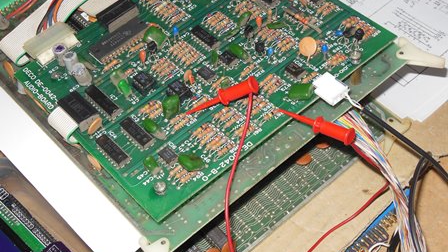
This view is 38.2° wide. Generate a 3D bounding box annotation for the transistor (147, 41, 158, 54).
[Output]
[{"bbox_3d":[-0.040,-0.044,0.360,0.005,0.005,0.004,-37,55,-19],"label":"transistor"}]

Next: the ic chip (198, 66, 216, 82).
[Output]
[{"bbox_3d":[-0.009,-0.028,0.359,0.007,0.004,0.009,-36,58,-22],"label":"ic chip"}]

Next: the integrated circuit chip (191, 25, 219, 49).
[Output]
[{"bbox_3d":[-0.011,-0.049,0.367,0.007,0.004,0.019,-37,55,-19],"label":"integrated circuit chip"}]

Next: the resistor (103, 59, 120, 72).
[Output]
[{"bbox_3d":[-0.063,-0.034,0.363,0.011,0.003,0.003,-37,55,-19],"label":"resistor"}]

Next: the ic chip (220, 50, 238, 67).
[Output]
[{"bbox_3d":[0.002,-0.036,0.353,0.008,0.004,0.009,-37,55,-19],"label":"ic chip"}]

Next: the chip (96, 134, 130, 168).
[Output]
[{"bbox_3d":[-0.056,0.013,0.324,0.007,0.004,0.020,-37,55,-19],"label":"chip"}]

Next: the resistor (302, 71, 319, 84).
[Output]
[{"bbox_3d":[0.047,-0.026,0.353,0.009,0.003,0.003,-36,58,-22],"label":"resistor"}]

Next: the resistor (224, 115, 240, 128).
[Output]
[{"bbox_3d":[0.004,-0.002,0.337,0.009,0.003,0.003,-36,58,-22],"label":"resistor"}]

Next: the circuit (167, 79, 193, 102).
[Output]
[{"bbox_3d":[-0.024,-0.019,0.342,0.009,0.007,0.010,-37,55,-19],"label":"circuit"}]

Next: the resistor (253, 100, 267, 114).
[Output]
[{"bbox_3d":[0.018,-0.010,0.331,0.008,0.003,0.003,-37,55,-19],"label":"resistor"}]

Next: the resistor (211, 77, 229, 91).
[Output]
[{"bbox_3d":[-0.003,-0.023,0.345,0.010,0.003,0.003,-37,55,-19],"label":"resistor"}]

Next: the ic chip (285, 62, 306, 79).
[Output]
[{"bbox_3d":[0.037,-0.028,0.342,0.007,0.004,0.010,-37,55,-19],"label":"ic chip"}]

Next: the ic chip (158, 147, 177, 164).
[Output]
[{"bbox_3d":[-0.028,0.015,0.318,0.007,0.004,0.010,-37,55,-19],"label":"ic chip"}]

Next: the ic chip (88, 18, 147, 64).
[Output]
[{"bbox_3d":[-0.060,-0.050,0.375,0.035,0.004,0.015,-37,55,-19],"label":"ic chip"}]

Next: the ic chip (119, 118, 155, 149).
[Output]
[{"bbox_3d":[-0.044,0.004,0.329,0.007,0.004,0.020,-37,55,-19],"label":"ic chip"}]

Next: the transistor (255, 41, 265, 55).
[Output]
[{"bbox_3d":[0.020,-0.044,0.367,0.005,0.006,0.004,-36,58,-22],"label":"transistor"}]

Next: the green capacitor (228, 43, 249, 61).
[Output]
[{"bbox_3d":[0.009,-0.042,0.367,0.006,0.005,0.014,-36,58,-22],"label":"green capacitor"}]

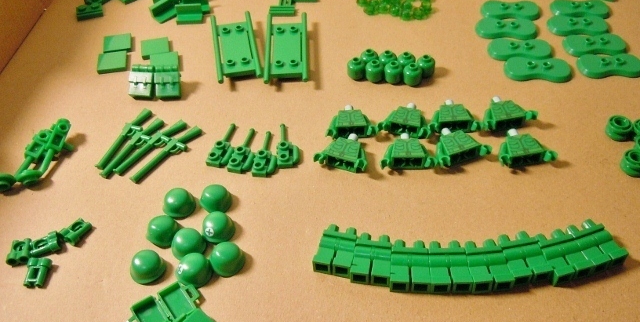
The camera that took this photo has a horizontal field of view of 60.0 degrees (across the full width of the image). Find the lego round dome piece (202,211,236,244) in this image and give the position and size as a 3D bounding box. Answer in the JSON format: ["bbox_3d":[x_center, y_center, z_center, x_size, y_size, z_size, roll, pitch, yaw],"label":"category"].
[{"bbox_3d":[-0.044,0.027,0.238,0.015,0.010,0.015,-2,48,2],"label":"lego round dome piece"}]

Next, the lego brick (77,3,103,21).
[{"bbox_3d":[-0.148,-0.096,0.357,0.016,0.005,0.010,-13,49,-8],"label":"lego brick"}]

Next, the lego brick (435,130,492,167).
[{"bbox_3d":[0.067,-0.009,0.270,0.027,0.008,0.018,-17,50,-11],"label":"lego brick"}]

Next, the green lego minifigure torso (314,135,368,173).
[{"bbox_3d":[0.013,-0.005,0.270,0.025,0.008,0.018,14,51,16],"label":"green lego minifigure torso"}]

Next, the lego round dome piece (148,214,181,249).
[{"bbox_3d":[-0.069,0.030,0.241,0.015,0.011,0.015,-2,48,2],"label":"lego round dome piece"}]

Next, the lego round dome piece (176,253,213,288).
[{"bbox_3d":[-0.052,0.043,0.228,0.015,0.009,0.014,-2,48,2],"label":"lego round dome piece"}]

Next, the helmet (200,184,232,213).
[{"bbox_3d":[-0.048,0.015,0.253,0.015,0.009,0.014,-2,48,2],"label":"helmet"}]

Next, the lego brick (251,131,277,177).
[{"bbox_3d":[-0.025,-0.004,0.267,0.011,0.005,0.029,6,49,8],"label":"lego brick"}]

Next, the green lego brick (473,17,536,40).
[{"bbox_3d":[0.111,-0.079,0.330,0.036,0.005,0.017,-1,48,3],"label":"green lego brick"}]

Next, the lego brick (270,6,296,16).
[{"bbox_3d":[-0.023,-0.095,0.355,0.016,0.003,0.008,1,49,4],"label":"lego brick"}]

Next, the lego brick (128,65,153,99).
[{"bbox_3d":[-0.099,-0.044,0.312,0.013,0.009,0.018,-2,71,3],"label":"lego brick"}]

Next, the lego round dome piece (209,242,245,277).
[{"bbox_3d":[-0.039,0.039,0.231,0.015,0.011,0.015,-2,48,2],"label":"lego round dome piece"}]

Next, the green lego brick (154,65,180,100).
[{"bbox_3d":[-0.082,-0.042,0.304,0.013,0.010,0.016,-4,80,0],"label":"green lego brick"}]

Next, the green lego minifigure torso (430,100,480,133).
[{"bbox_3d":[0.068,-0.023,0.282,0.026,0.008,0.018,-3,49,1],"label":"green lego minifigure torso"}]

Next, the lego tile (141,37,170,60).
[{"bbox_3d":[-0.099,-0.068,0.334,0.016,0.003,0.016,-11,49,-7],"label":"lego tile"}]

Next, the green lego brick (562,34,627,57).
[{"bbox_3d":[0.157,-0.067,0.316,0.036,0.005,0.017,-3,48,1],"label":"green lego brick"}]

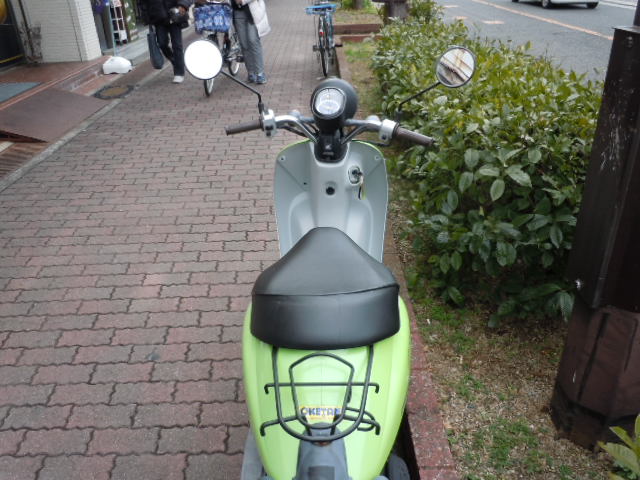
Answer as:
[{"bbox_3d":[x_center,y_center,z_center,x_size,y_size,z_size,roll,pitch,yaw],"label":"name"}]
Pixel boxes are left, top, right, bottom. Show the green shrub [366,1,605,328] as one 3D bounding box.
[{"bbox_3d":[1.196,-1.298,4.581,1.320,0.680,5.800,1,27,3],"label":"green shrub"}]

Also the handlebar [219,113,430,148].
[{"bbox_3d":[0.033,-0.330,1.560,0.630,0.105,0.175,3,27,7],"label":"handlebar"}]

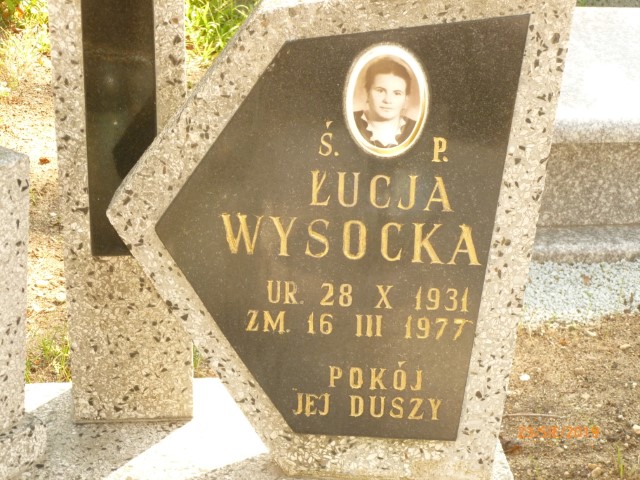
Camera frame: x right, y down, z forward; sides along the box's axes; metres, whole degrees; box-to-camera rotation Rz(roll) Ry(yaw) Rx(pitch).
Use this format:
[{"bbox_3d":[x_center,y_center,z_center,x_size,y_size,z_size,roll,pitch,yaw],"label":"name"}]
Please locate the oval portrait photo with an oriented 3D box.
[{"bbox_3d":[0.085,-0.177,2.000,0.108,0.147,0.012,2,13,6],"label":"oval portrait photo"}]

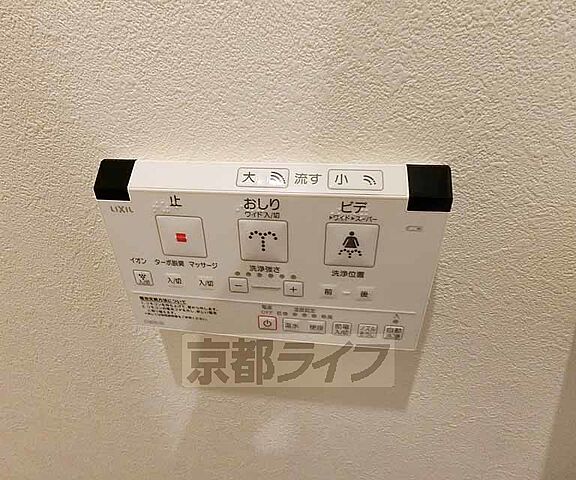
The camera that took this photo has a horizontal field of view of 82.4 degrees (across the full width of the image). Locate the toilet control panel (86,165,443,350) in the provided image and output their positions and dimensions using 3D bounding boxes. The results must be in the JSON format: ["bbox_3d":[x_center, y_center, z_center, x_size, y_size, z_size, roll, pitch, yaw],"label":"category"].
[{"bbox_3d":[-0.013,0.012,0.213,0.205,0.118,0.026,3,32,7],"label":"toilet control panel"}]

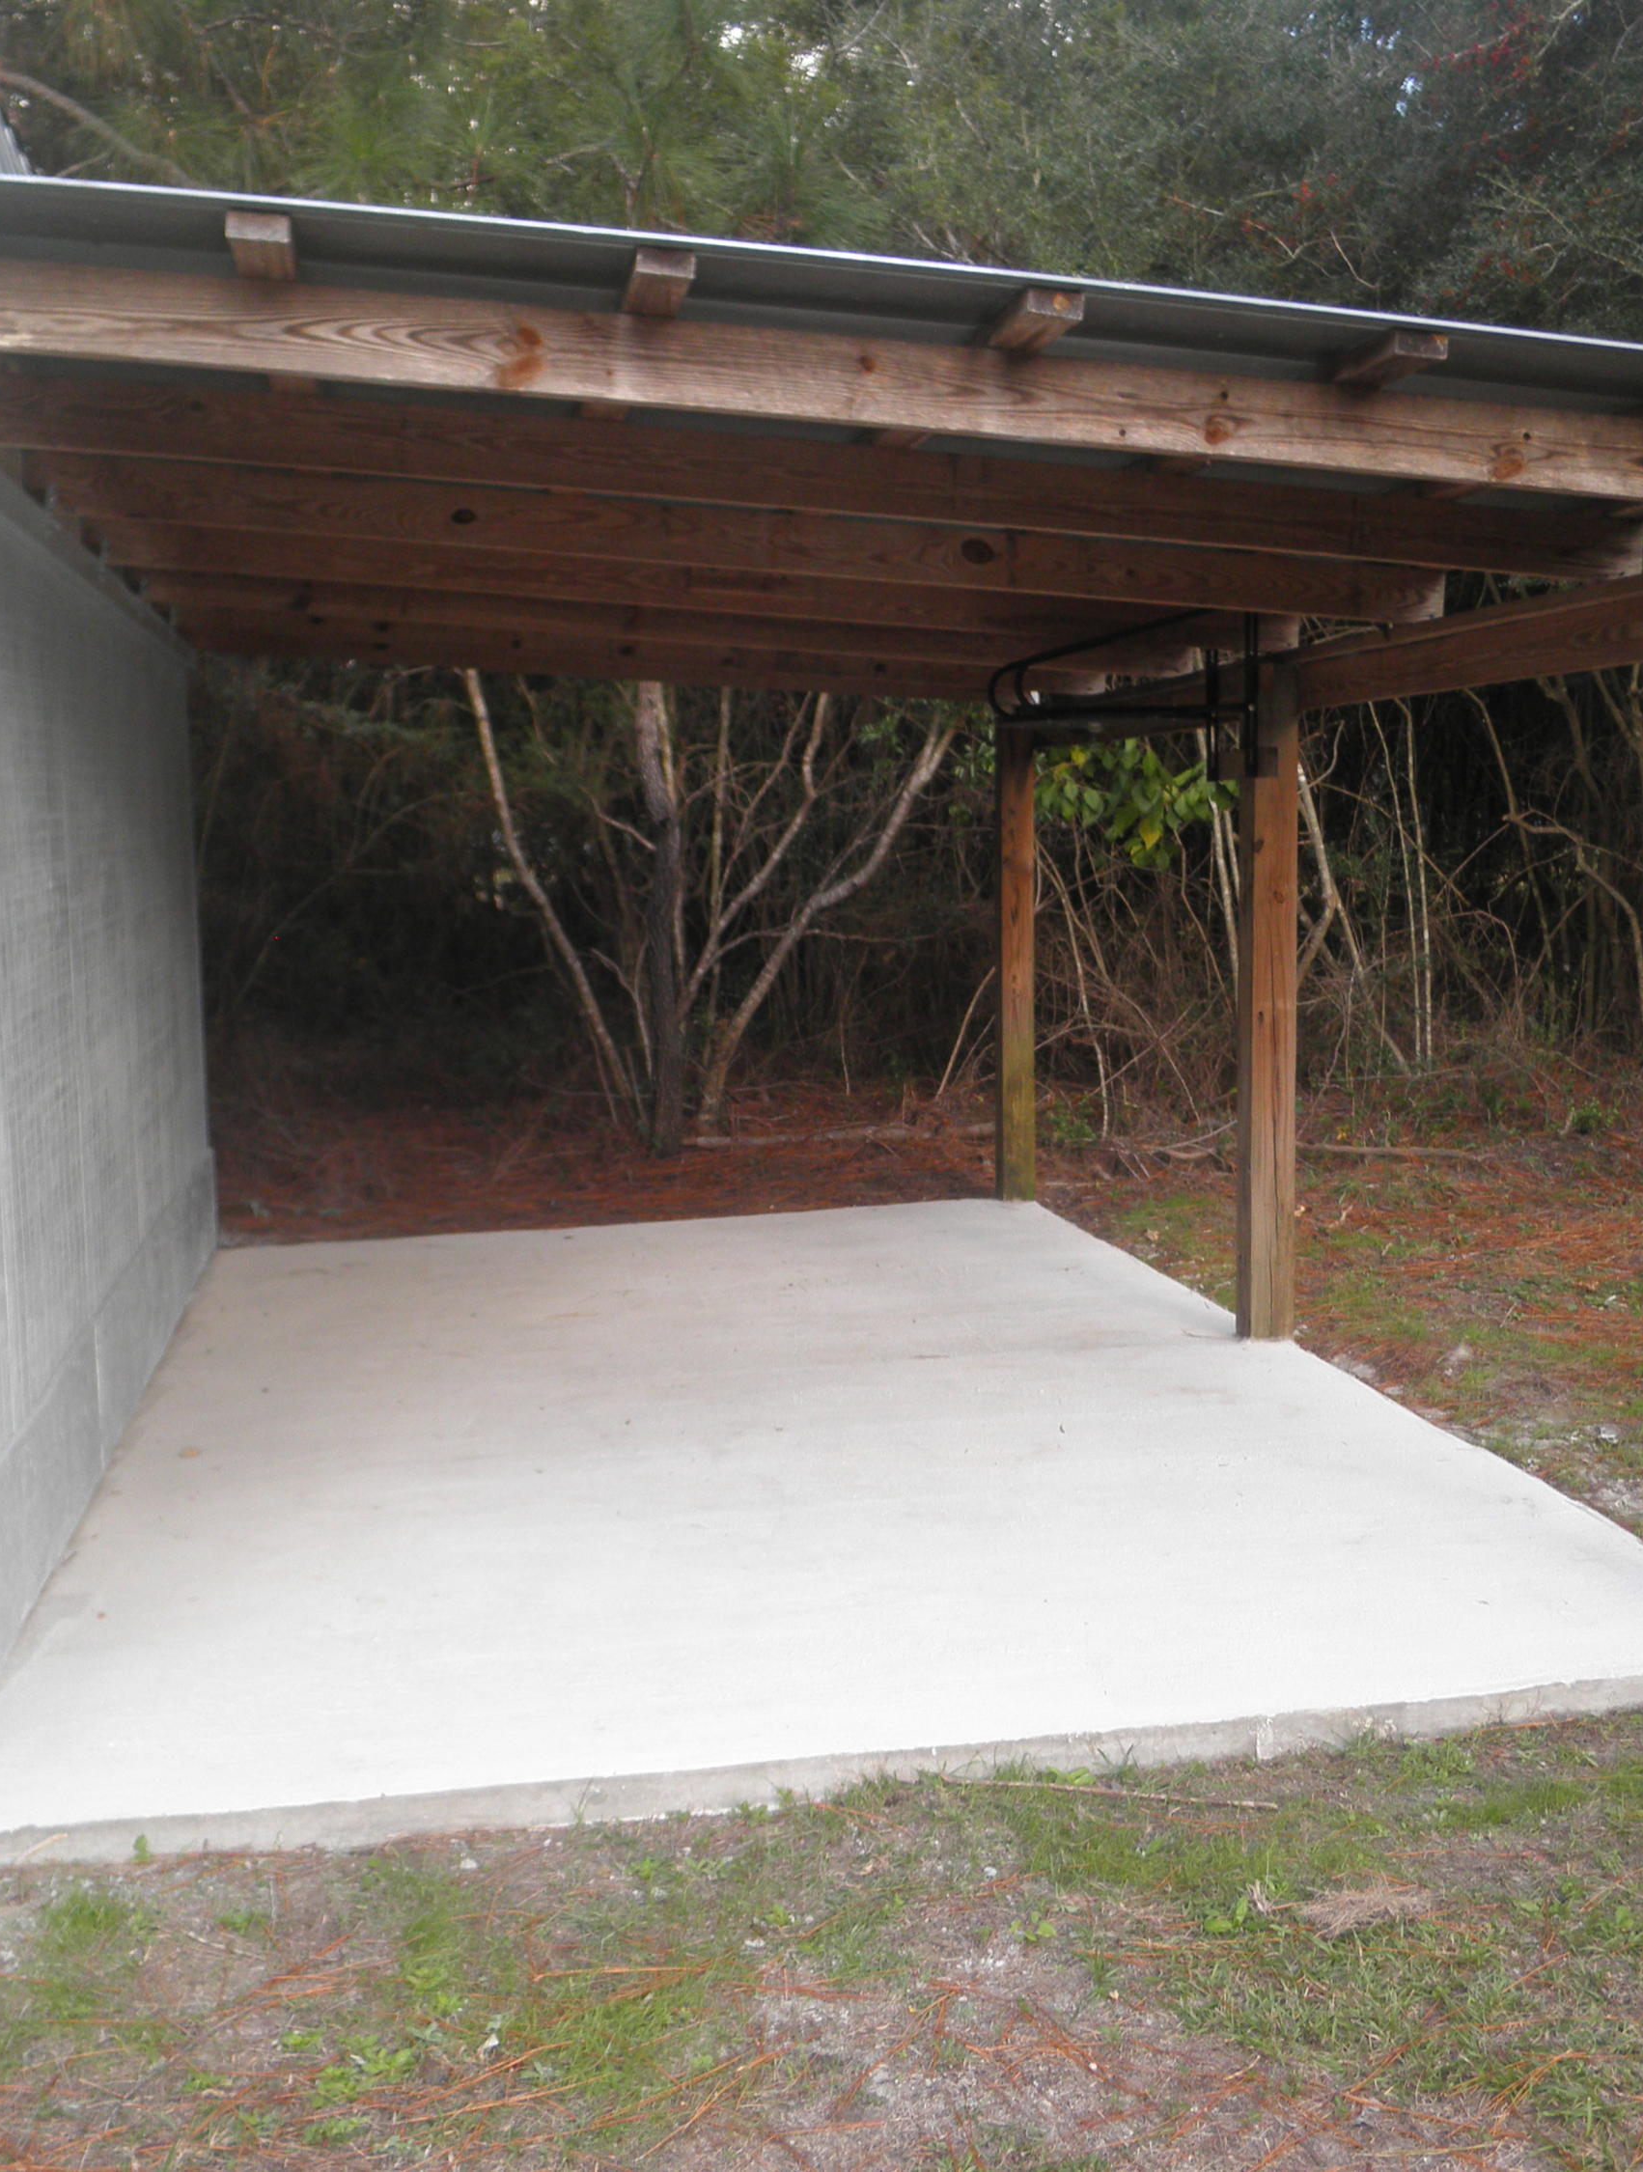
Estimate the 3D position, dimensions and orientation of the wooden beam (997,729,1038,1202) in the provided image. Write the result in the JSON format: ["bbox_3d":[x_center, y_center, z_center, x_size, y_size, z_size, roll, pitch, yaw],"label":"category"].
[{"bbox_3d":[0.864,-0.554,9.665,0.139,2.163,0.139,-2,7,-10],"label":"wooden beam"}]

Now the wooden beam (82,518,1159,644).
[{"bbox_3d":[-0.283,-1.498,6.541,3.680,0.138,0.038,2,6,-11],"label":"wooden beam"}]

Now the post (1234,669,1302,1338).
[{"bbox_3d":[1.434,-0.252,6.986,0.139,2.163,0.139,-2,7,-10],"label":"post"}]

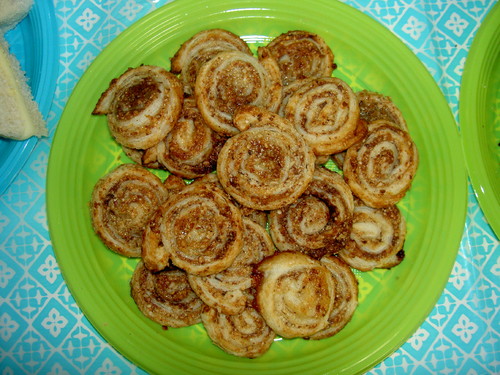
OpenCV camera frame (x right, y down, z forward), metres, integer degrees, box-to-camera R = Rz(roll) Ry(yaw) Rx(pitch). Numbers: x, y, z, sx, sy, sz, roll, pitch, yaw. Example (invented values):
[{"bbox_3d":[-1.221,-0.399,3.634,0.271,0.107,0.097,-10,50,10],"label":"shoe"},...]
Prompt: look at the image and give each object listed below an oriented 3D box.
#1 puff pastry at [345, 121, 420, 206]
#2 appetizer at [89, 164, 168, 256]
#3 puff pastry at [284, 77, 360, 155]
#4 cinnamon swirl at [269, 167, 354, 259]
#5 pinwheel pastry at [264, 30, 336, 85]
[{"bbox_3d":[0.084,-0.015,0.361,0.045,0.016,0.054,1,80,-8],"label":"puff pastry"},{"bbox_3d":[-0.077,0.015,0.368,0.050,0.014,0.061,0,80,1],"label":"appetizer"},{"bbox_3d":[0.044,-0.045,0.354,0.047,0.016,0.047,0,79,1],"label":"puff pastry"},{"bbox_3d":[0.038,0.016,0.353,0.054,0.016,0.054,0,85,3],"label":"cinnamon swirl"},{"bbox_3d":[0.033,-0.080,0.374,0.045,0.016,0.045,0,82,1],"label":"pinwheel pastry"}]

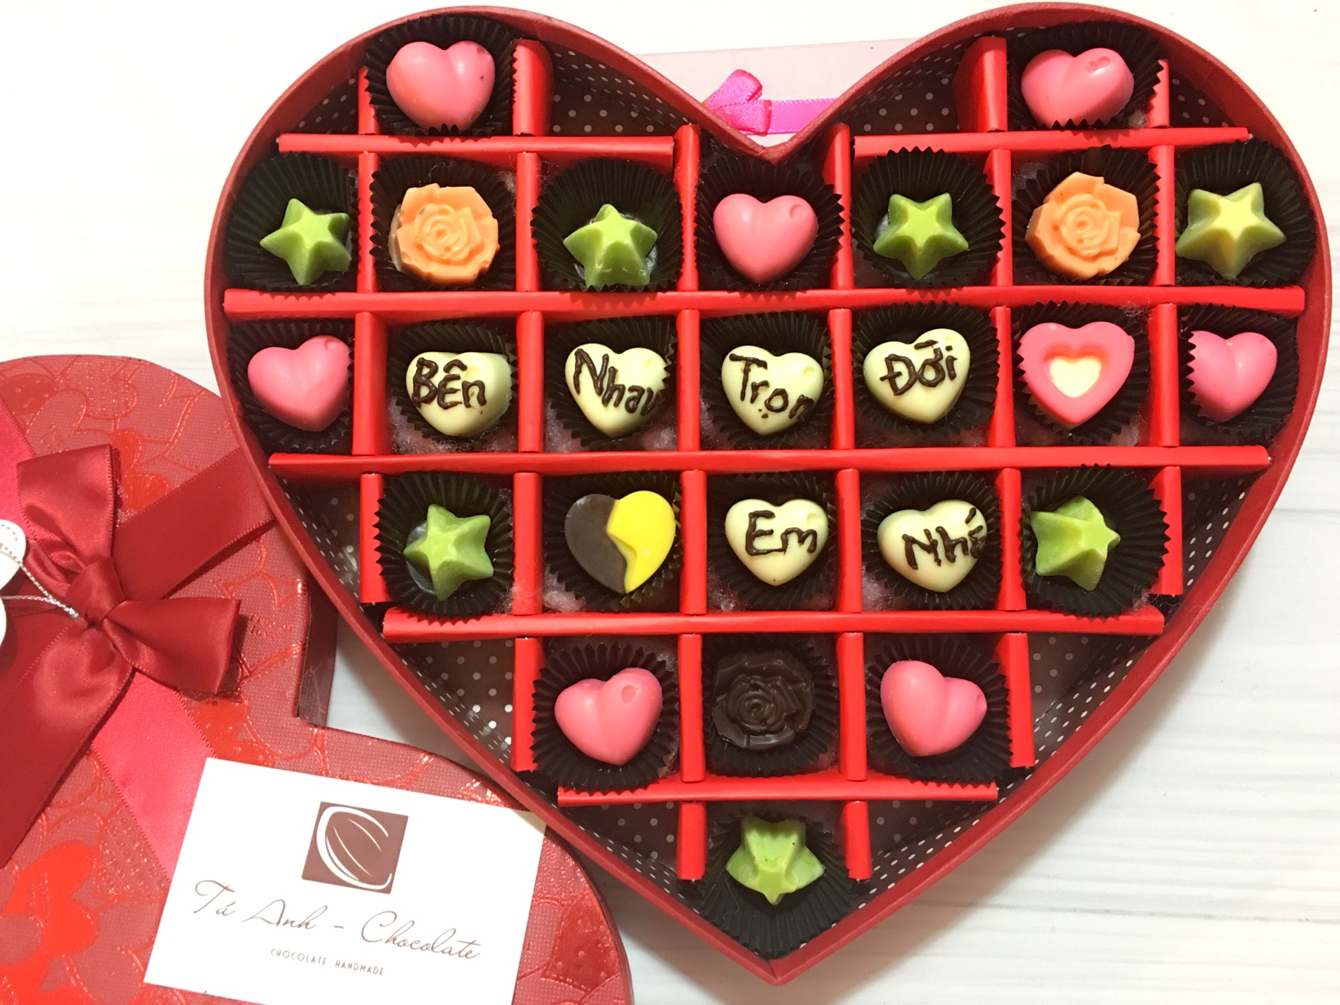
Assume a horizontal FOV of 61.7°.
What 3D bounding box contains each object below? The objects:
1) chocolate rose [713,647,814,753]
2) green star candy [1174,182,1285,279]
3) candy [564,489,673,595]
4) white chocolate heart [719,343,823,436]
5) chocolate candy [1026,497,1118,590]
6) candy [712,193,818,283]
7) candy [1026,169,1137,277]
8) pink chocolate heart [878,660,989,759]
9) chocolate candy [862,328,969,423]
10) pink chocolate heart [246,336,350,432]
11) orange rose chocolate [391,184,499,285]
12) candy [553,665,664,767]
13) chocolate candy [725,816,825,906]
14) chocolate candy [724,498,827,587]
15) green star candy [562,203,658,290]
[{"bbox_3d":[0.023,0.051,0.287,0.028,0.013,0.027,0,88,7],"label":"chocolate rose"},{"bbox_3d":[0.143,-0.070,0.285,0.028,0.013,0.026,0,92,16],"label":"green star candy"},{"bbox_3d":[-0.012,0.011,0.292,0.028,0.013,0.026,-7,86,-1],"label":"candy"},{"bbox_3d":[0.027,-0.030,0.292,0.027,0.014,0.024,8,86,1],"label":"white chocolate heart"},{"bbox_3d":[0.106,0.009,0.288,0.025,0.013,0.026,-8,81,-4],"label":"chocolate candy"},{"bbox_3d":[0.025,-0.071,0.297,0.028,0.015,0.024,4,86,0],"label":"candy"},{"bbox_3d":[0.104,-0.070,0.283,0.028,0.013,0.028,0,99,21],"label":"candy"},{"bbox_3d":[0.067,0.055,0.288,0.029,0.015,0.023,22,86,1],"label":"pink chocolate heart"},{"bbox_3d":[0.065,-0.034,0.290,0.027,0.014,0.024,-12,86,-1],"label":"chocolate candy"},{"bbox_3d":[-0.098,-0.032,0.290,0.027,0.014,0.025,-15,86,-1],"label":"pink chocolate heart"},{"bbox_3d":[-0.060,-0.071,0.297,0.028,0.014,0.027,0,86,0],"label":"orange rose chocolate"},{"bbox_3d":[-0.015,0.057,0.288,0.029,0.015,0.024,-17,86,-1],"label":"candy"},{"bbox_3d":[0.027,0.093,0.286,0.026,0.015,0.024,-1,98,0],"label":"chocolate candy"},{"bbox_3d":[0.028,0.010,0.291,0.027,0.015,0.023,0,86,0],"label":"chocolate candy"},{"bbox_3d":[-0.015,-0.070,0.296,0.026,0.013,0.025,0,80,-7],"label":"green star candy"}]

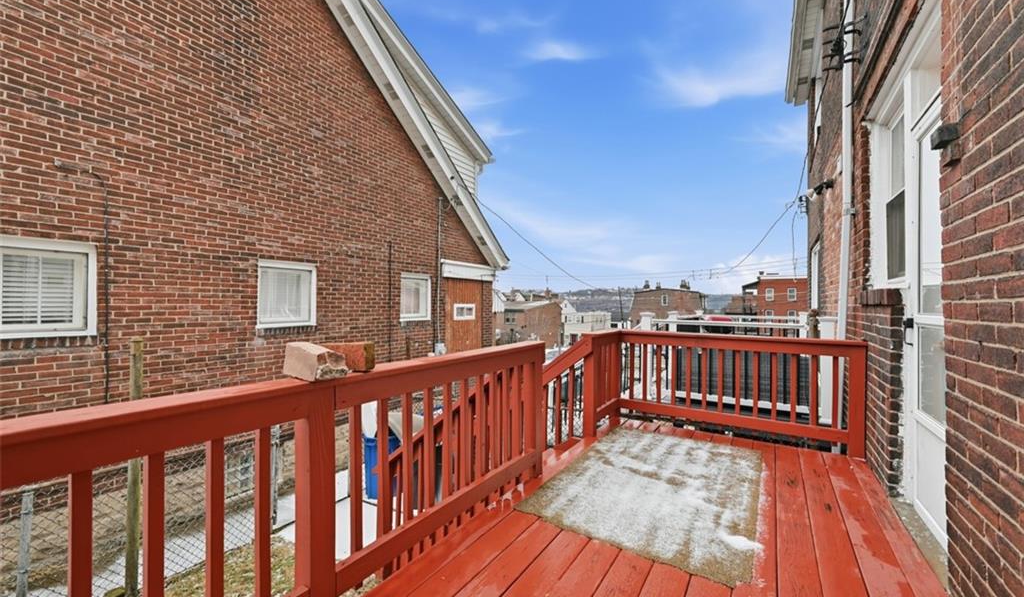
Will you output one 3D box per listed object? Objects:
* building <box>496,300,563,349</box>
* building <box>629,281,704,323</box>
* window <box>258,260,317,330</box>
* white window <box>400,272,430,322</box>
[{"bbox_3d":[2.000,3.400,53.000,6.500,6.000,10.000,0,-1,31],"label":"building"},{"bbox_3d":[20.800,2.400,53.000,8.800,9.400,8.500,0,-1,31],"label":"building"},{"bbox_3d":[-3.083,-0.057,5.495,0.110,0.870,0.840,0,-1,29],"label":"window"},{"bbox_3d":[-1.855,-0.011,7.712,0.110,0.880,0.840,0,-1,29],"label":"white window"}]

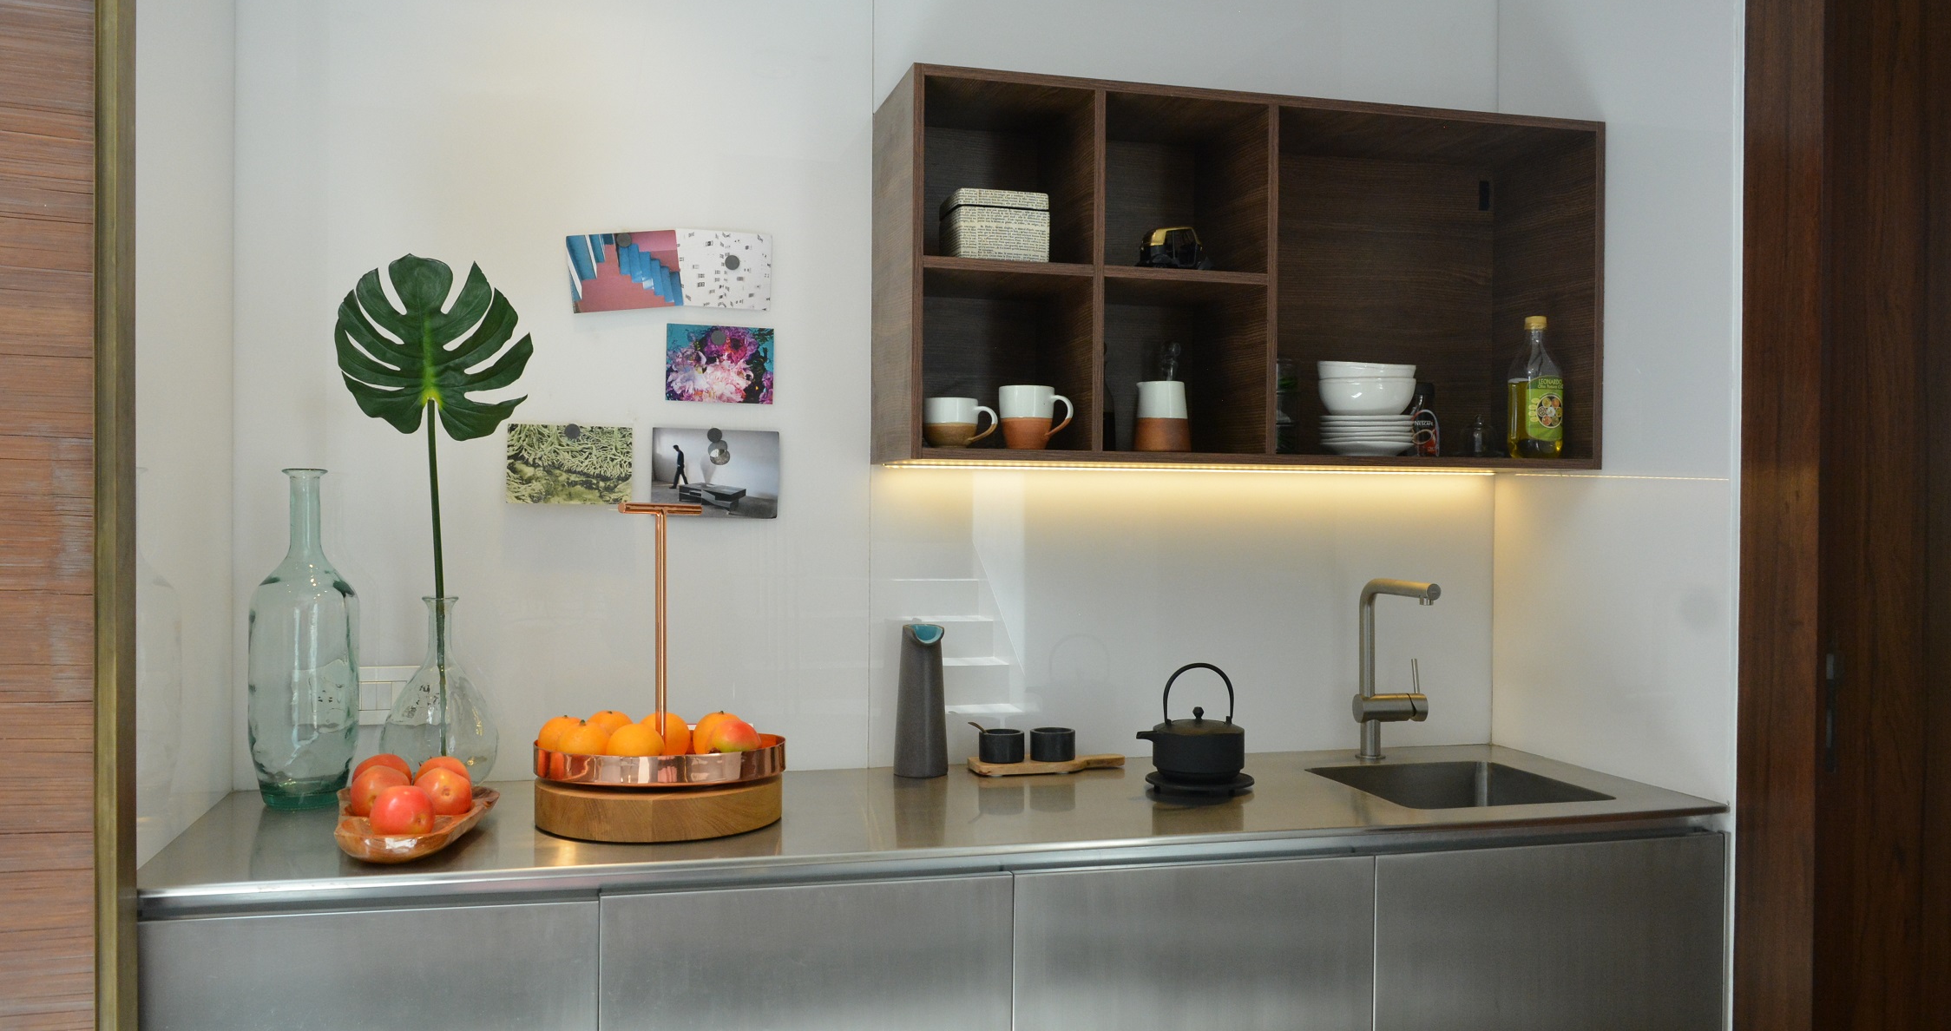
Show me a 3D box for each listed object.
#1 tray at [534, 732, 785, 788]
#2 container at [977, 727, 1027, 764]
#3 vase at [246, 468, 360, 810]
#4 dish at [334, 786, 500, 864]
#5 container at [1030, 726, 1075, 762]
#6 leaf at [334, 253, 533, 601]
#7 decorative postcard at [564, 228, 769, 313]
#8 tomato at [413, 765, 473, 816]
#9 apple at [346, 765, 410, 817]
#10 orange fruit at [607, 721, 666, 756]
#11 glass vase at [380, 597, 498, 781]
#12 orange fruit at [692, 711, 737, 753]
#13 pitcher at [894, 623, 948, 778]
[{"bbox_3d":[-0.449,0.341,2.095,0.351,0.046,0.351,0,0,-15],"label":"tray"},{"bbox_3d":[0.045,0.386,2.456,0.077,0.047,0.077,0,0,0],"label":"container"},{"bbox_3d":[-0.995,0.180,2.176,0.152,0.497,0.152,0,0,-15],"label":"vase"},{"bbox_3d":[-0.758,0.408,1.969,0.220,0.047,0.335,0,0,-15],"label":"dish"},{"bbox_3d":[0.133,0.391,2.506,0.076,0.047,0.076,0,0,0],"label":"container"},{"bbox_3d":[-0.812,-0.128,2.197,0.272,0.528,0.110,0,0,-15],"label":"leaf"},{"bbox_3d":[-0.504,-0.401,2.421,0.333,0.142,0.012,0,0,-15],"label":"decorative postcard"},{"bbox_3d":[-0.734,0.378,2.019,0.081,0.072,0.081,0,0,-15],"label":"tomato"},{"bbox_3d":[-0.800,0.374,1.969,0.082,0.075,0.082,0,0,-15],"label":"apple"},{"bbox_3d":[-0.457,0.320,1.976,0.077,0.073,0.077,0,0,-15],"label":"orange fruit"},{"bbox_3d":[-0.816,0.276,2.230,0.172,0.309,0.172,0,0,-15],"label":"glass vase"},{"bbox_3d":[-0.374,0.323,2.122,0.074,0.072,0.074,0,0,-15],"label":"orange fruit"},{"bbox_3d":[-0.093,0.311,2.480,0.090,0.248,0.090,0,0,0],"label":"pitcher"}]

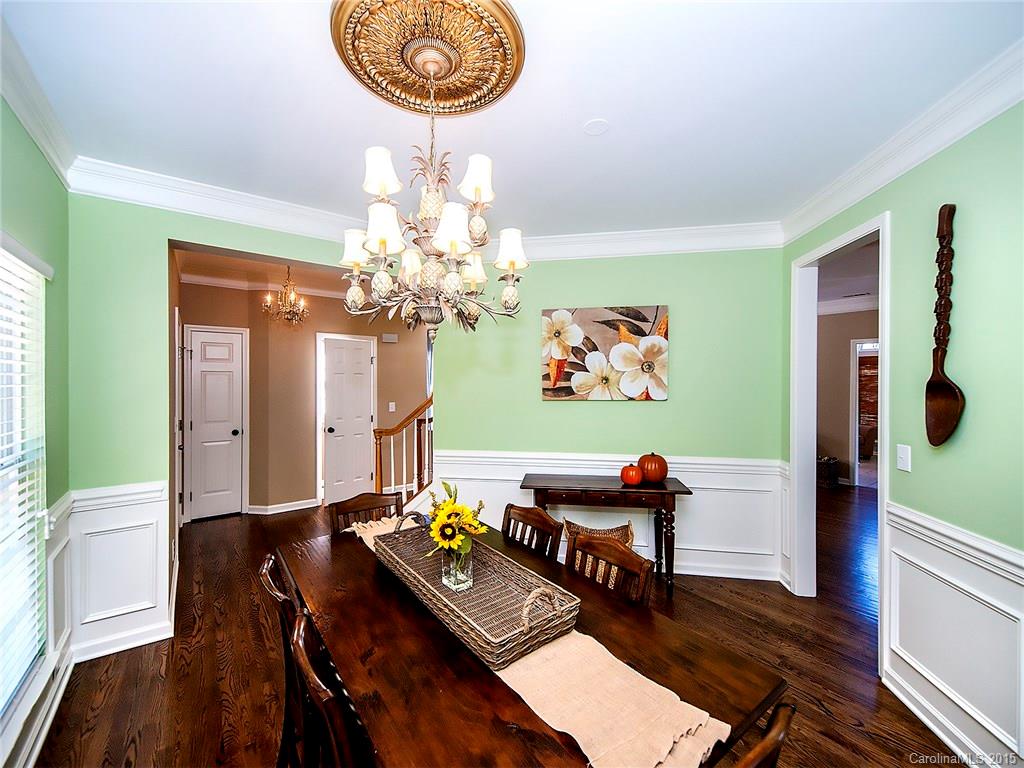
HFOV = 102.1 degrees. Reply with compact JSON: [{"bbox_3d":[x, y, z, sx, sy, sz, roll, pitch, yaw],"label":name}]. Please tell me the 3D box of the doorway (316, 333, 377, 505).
[{"bbox_3d":[-2.082,0.427,5.282,0.730,2.090,0.060,0,0,-36],"label":"doorway"}]

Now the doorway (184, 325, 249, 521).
[{"bbox_3d":[-3.221,0.430,4.541,0.570,2.090,0.060,0,0,-36],"label":"doorway"}]

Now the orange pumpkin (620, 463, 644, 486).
[{"bbox_3d":[0.885,0.669,3.050,0.165,0.155,0.165,0,0,9],"label":"orange pumpkin"}]

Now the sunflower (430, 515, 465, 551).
[{"bbox_3d":[-0.231,0.532,1.485,0.122,0.125,0.055,0,-16,-6],"label":"sunflower"}]

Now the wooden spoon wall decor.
[{"bbox_3d":[1.792,-0.236,1.716,0.055,1.000,0.165,0,0,9],"label":"wooden spoon wall decor"}]

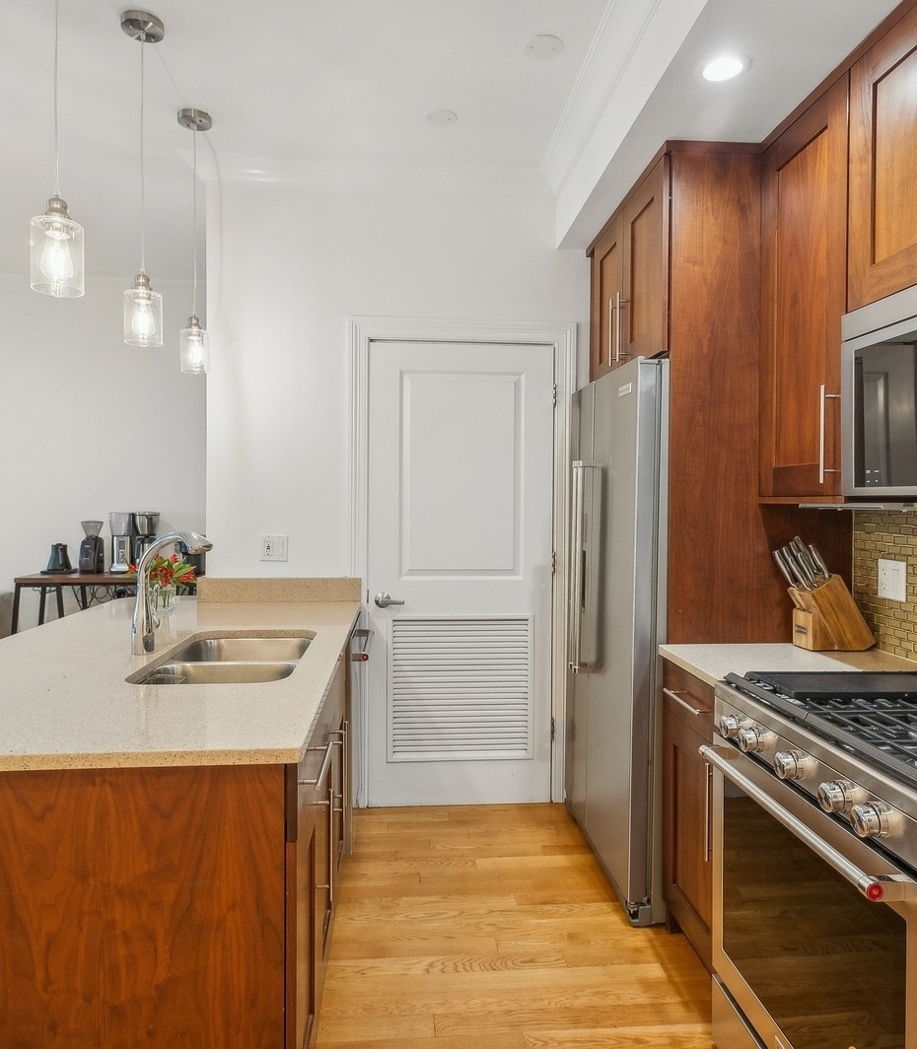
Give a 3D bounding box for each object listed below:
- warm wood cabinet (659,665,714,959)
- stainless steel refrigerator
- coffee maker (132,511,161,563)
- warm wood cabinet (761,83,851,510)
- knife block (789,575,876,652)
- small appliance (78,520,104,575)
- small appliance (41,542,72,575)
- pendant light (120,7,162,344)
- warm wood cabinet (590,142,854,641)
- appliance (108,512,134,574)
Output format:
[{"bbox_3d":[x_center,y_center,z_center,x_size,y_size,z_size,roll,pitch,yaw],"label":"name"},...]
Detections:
[{"bbox_3d":[0.942,0.852,2.118,0.625,0.881,0.450,0,2,-4],"label":"warm wood cabinet"},{"bbox_3d":[0.834,0.365,2.813,0.725,1.800,0.910,0,2,-4],"label":"stainless steel refrigerator"},{"bbox_3d":[-2.005,0.114,4.796,0.180,0.395,0.180,0,2,-7],"label":"coffee maker"},{"bbox_3d":[1.097,-0.588,2.089,0.335,1.063,0.450,0,2,-4],"label":"warm wood cabinet"},{"bbox_3d":[1.139,0.262,2.273,0.210,0.225,0.113,0,2,-4],"label":"knife block"},{"bbox_3d":[-2.354,0.142,4.770,0.125,0.339,0.160,0,2,-12],"label":"small appliance"},{"bbox_3d":[-2.555,0.216,4.757,0.190,0.189,0.260,-1,2,-34],"label":"small appliance"},{"bbox_3d":[-0.943,-1.018,2.227,0.126,0.967,0.126,0,2,-4],"label":"pendant light"},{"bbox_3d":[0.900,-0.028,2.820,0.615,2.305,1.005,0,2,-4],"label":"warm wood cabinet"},{"bbox_3d":[-2.221,0.124,4.979,0.153,0.397,0.170,0,1,-4],"label":"appliance"}]

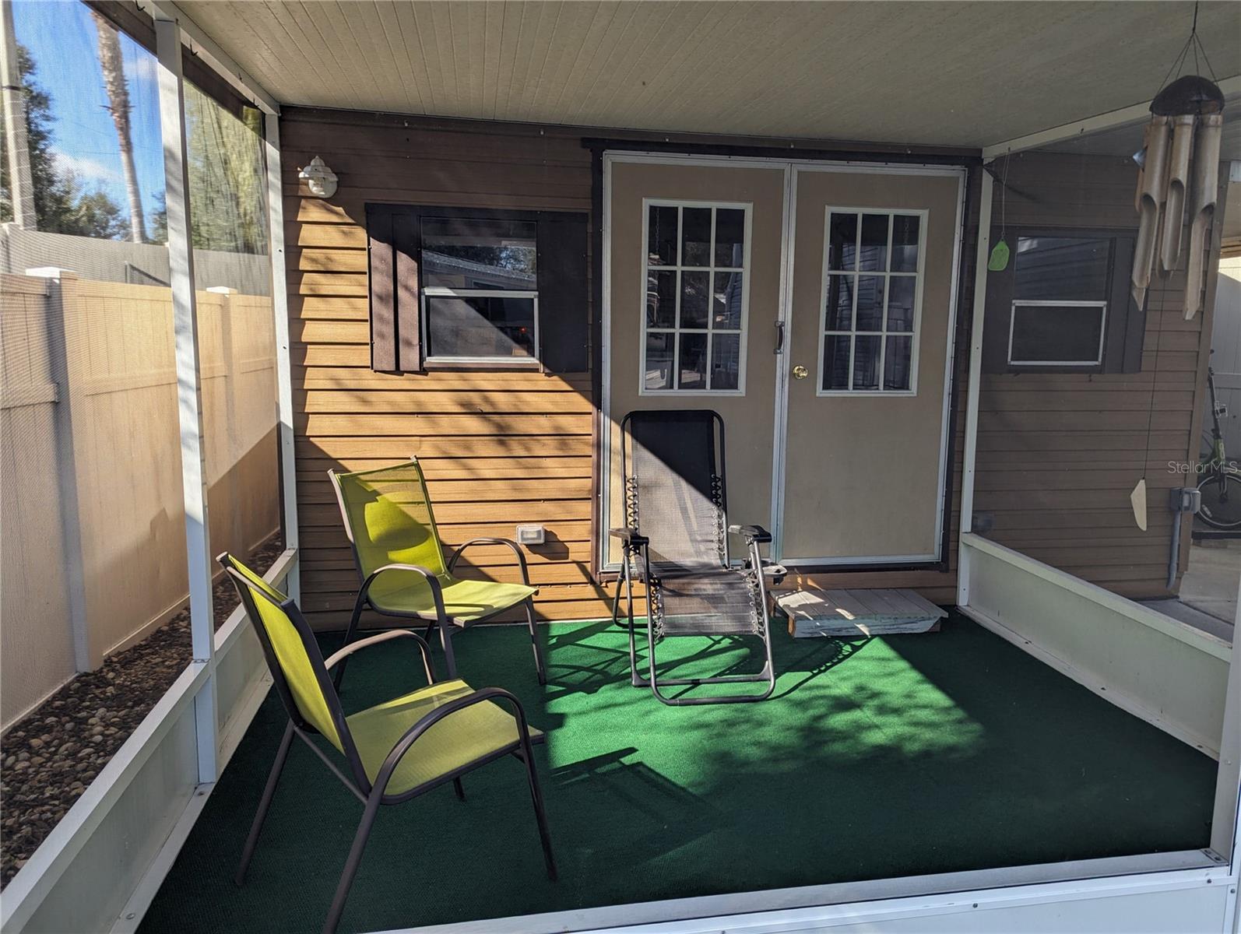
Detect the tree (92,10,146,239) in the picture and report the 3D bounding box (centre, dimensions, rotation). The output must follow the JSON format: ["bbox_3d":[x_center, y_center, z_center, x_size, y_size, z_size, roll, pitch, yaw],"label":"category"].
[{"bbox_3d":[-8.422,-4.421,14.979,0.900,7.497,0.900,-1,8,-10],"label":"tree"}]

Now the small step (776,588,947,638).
[{"bbox_3d":[1.211,0.748,4.419,0.794,0.116,0.423,0,8,-7],"label":"small step"}]

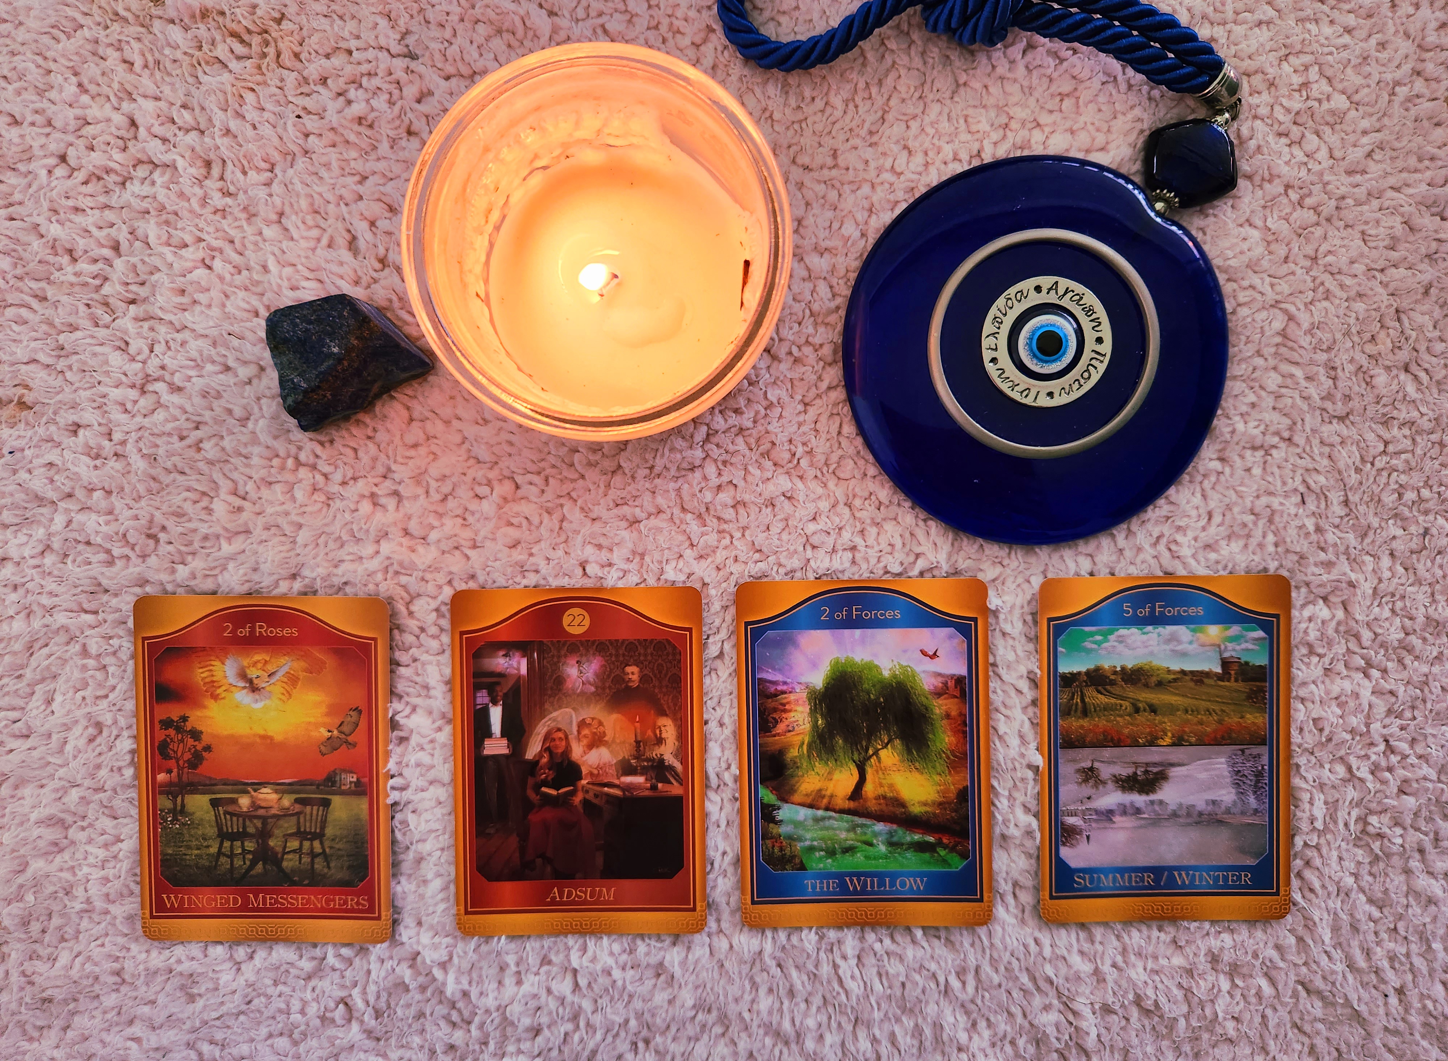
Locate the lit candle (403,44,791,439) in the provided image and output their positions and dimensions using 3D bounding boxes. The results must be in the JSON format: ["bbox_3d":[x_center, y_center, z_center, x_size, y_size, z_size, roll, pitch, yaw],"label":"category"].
[{"bbox_3d":[-0.027,-0.062,0.235,0.082,0.062,0.082,0,92,0],"label":"lit candle"}]

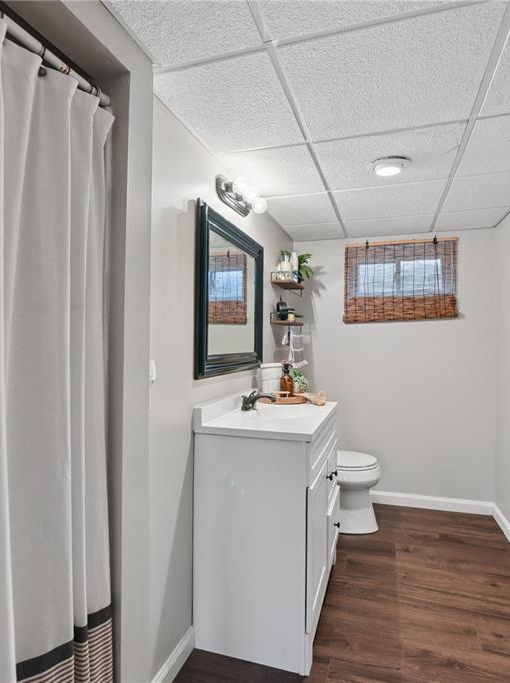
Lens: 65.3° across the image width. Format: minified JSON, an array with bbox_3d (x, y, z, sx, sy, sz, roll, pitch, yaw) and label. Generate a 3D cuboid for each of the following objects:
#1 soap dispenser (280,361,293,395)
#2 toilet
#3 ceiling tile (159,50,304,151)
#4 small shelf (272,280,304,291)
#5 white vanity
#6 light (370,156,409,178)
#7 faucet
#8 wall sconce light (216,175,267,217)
[{"bbox_3d":[0.175,0.226,2.209,0.076,0.191,0.075,0,0,19],"label":"soap dispenser"},{"bbox_3d":[0.509,0.867,2.737,0.695,0.750,0.440,0,0,19],"label":"toilet"},{"bbox_3d":[-0.066,-0.842,1.468,0.418,0.017,0.560,0,0,19],"label":"ceiling tile"},{"bbox_3d":[0.237,-0.404,2.808,0.145,0.026,0.362,0,0,19],"label":"small shelf"},{"bbox_3d":[0.109,0.777,1.907,0.478,0.920,0.790,0,0,19],"label":"white vanity"},{"bbox_3d":[0.623,-0.815,1.831,0.176,0.035,0.176,0,0,19],"label":"light"},{"bbox_3d":[0.019,0.291,1.940,0.175,0.087,0.160,0,0,19],"label":"faucet"},{"bbox_3d":[-0.040,-0.730,2.005,0.135,0.105,0.445,0,0,19],"label":"wall sconce light"}]

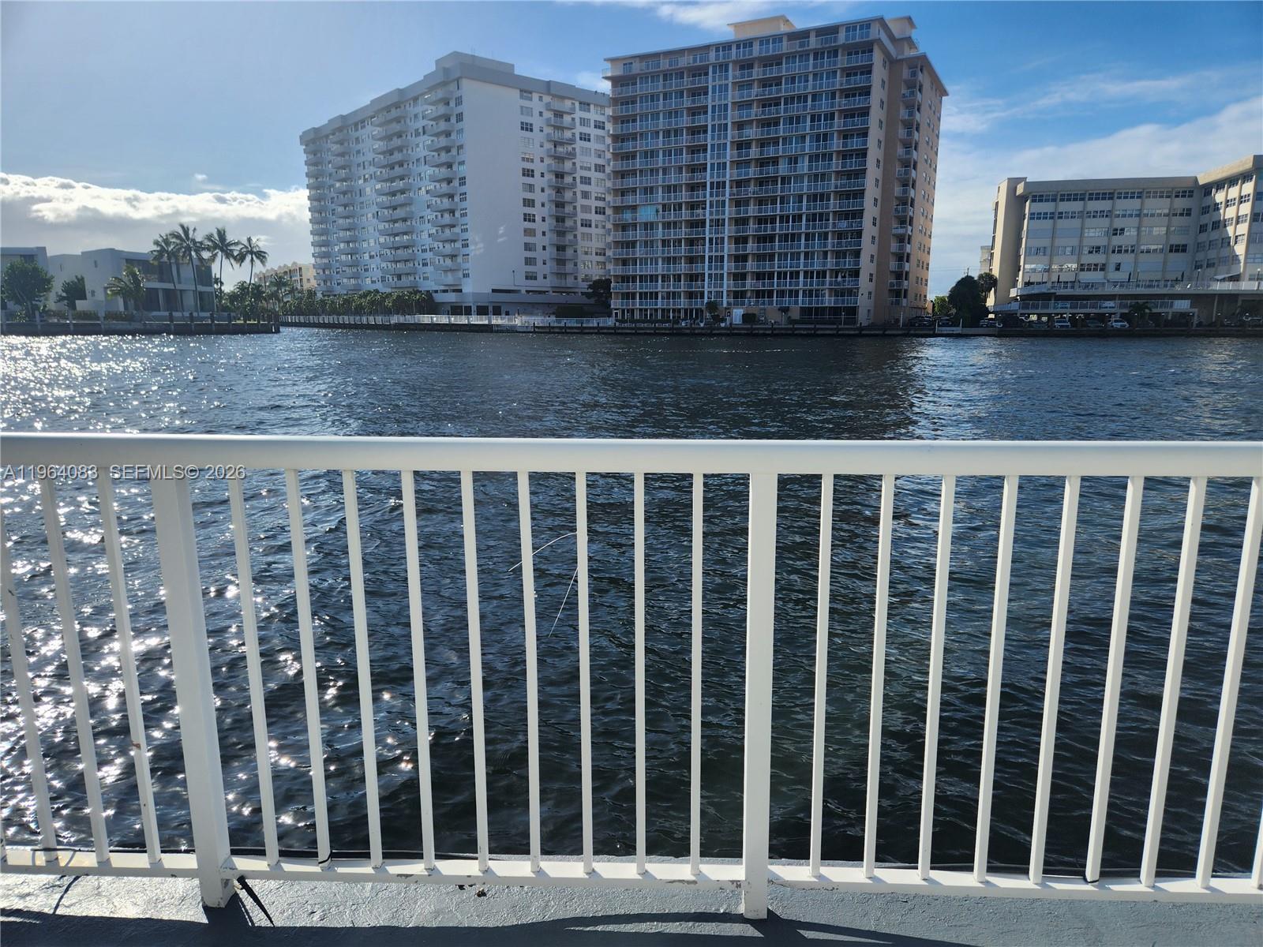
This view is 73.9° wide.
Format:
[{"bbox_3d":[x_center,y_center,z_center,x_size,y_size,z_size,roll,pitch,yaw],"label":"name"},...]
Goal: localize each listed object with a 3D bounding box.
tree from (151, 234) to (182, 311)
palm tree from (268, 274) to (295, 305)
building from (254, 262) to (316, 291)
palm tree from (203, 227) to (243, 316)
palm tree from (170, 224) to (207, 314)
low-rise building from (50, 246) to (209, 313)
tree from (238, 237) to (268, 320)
[{"bbox_3d":[-66.540,-28.530,120.810,4.800,11.690,4.800,0,11,0],"label":"tree"},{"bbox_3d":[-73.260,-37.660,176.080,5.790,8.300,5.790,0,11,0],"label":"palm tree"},{"bbox_3d":[-101.540,-57.560,266.860,18.000,15.370,62.000,-7,13,-32],"label":"building"},{"bbox_3d":[-58.890,-29.060,121.720,5.680,12.820,5.680,0,11,0],"label":"palm tree"},{"bbox_3d":[-63.240,-29.060,120.710,5.210,13.050,5.210,0,11,0],"label":"palm tree"},{"bbox_3d":[-76.380,-28.940,128.800,15.000,9.080,17.500,4,12,22],"label":"low-rise building"},{"bbox_3d":[-55.550,-28.700,123.830,4.770,11.920,4.770,0,11,0],"label":"tree"}]

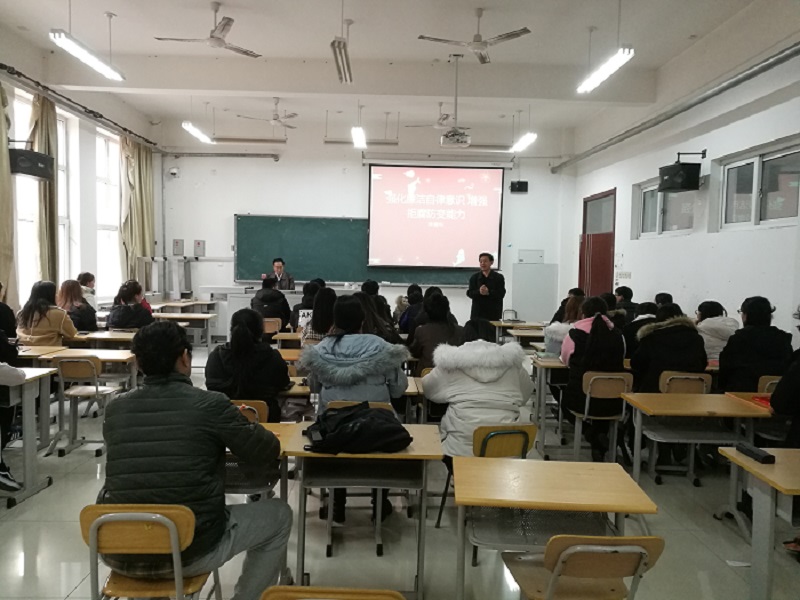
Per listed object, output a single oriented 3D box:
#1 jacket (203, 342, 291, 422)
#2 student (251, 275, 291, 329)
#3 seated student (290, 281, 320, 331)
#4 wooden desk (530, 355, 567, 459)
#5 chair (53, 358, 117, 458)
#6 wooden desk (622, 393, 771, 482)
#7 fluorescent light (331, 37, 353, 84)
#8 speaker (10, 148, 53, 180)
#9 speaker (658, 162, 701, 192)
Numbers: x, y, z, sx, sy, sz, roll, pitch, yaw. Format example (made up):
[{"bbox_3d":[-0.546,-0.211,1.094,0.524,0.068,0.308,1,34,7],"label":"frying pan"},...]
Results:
[{"bbox_3d":[-0.881,0.541,3.623,0.520,0.620,0.460,1,4,-2],"label":"jacket"},{"bbox_3d":[-1.674,0.354,8.051,0.520,1.270,0.720,1,4,-2],"label":"student"},{"bbox_3d":[-0.994,0.447,6.972,0.500,1.260,0.720,1,4,-2],"label":"seated student"},{"bbox_3d":[1.424,0.884,5.061,0.650,0.765,0.453,1,4,0],"label":"wooden desk"},{"bbox_3d":[-2.434,0.787,4.942,0.380,0.790,0.500,1,4,-2],"label":"chair"},{"bbox_3d":[1.677,0.980,3.636,0.650,0.765,0.453,1,4,-1],"label":"wooden desk"},{"bbox_3d":[-0.521,-2.176,5.726,0.140,0.075,1.230,1,4,-2],"label":"fluorescent light"},{"bbox_3d":[-3.948,-1.433,6.613,0.270,0.255,0.480,3,4,28],"label":"speaker"},{"bbox_3d":[3.142,-1.367,6.981,0.250,0.280,0.400,-1,4,-27],"label":"speaker"}]

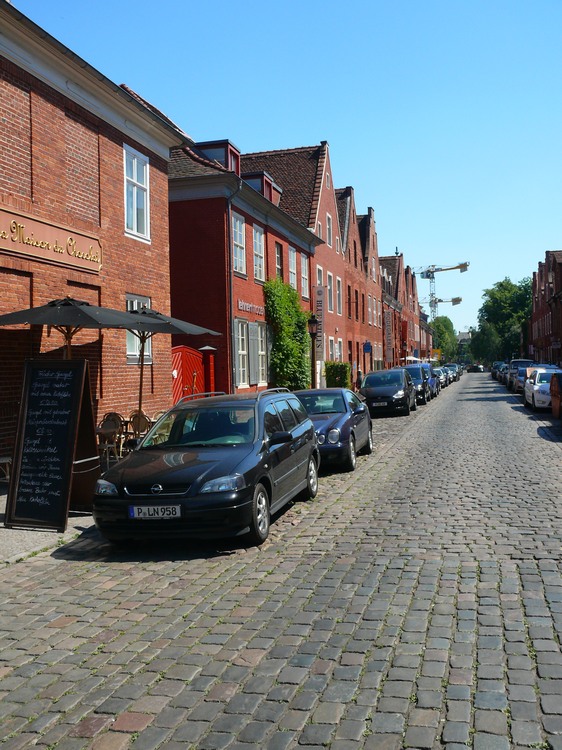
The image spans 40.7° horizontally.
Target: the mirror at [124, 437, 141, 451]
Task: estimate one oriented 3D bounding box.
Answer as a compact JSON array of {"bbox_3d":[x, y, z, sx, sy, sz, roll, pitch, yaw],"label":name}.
[{"bbox_3d":[-1.730,0.805,8.900,0.210,0.160,0.140,-1,1,14],"label":"mirror"}]

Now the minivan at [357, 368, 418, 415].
[{"bbox_3d":[4.040,0.655,28.750,1.860,1.650,4.680,-2,0,15],"label":"minivan"}]

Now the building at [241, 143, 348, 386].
[{"bbox_3d":[-2.231,-5.117,39.094,9.500,12.900,8.200,-1,1,15],"label":"building"}]

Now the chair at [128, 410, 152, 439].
[{"bbox_3d":[-2.810,1.209,15.150,0.470,0.890,0.540,-1,1,14],"label":"chair"}]

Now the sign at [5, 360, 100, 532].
[{"bbox_3d":[-2.592,0.767,8.842,0.790,1.860,0.930,-1,1,18],"label":"sign"}]

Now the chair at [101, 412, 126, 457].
[{"bbox_3d":[-3.430,1.223,15.400,0.470,0.890,0.540,-1,1,14],"label":"chair"}]

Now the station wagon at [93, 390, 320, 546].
[{"bbox_3d":[-0.700,0.985,9.370,1.720,1.500,4.290,-2,0,14],"label":"station wagon"}]

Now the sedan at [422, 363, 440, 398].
[{"bbox_3d":[7.421,0.335,41.031,1.800,1.780,4.350,-1,1,14],"label":"sedan"}]

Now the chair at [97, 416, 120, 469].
[{"bbox_3d":[-3.040,1.233,13.200,0.470,0.890,0.540,-1,1,14],"label":"chair"}]

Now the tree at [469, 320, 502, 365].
[{"bbox_3d":[36.808,-5.199,135.966,6.000,9.150,6.000,-1,1,15],"label":"tree"}]

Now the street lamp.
[{"bbox_3d":[1.040,-0.173,23.715,0.330,3.420,0.330,-1,1,14],"label":"street lamp"}]

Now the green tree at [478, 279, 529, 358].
[{"bbox_3d":[42.088,-9.631,141.913,11.000,17.630,11.000,-1,1,15],"label":"green tree"}]

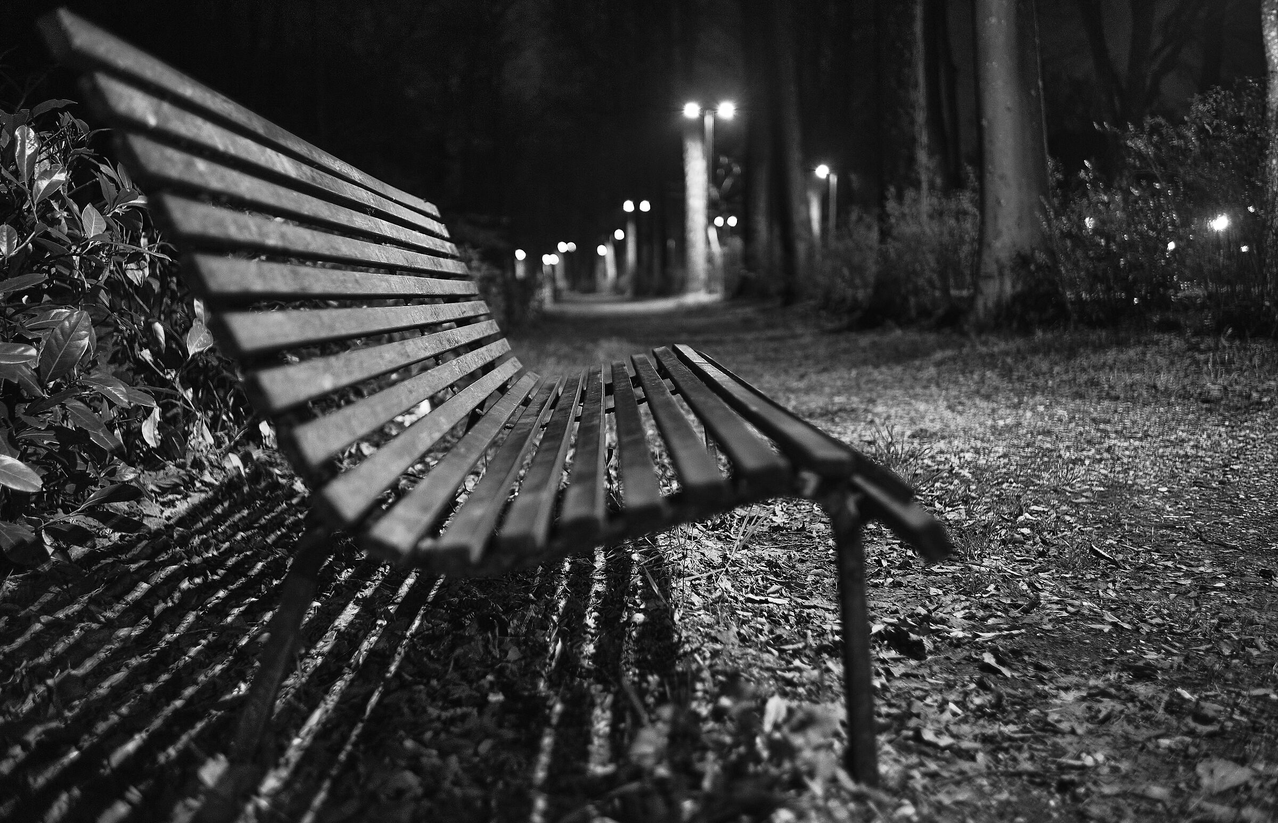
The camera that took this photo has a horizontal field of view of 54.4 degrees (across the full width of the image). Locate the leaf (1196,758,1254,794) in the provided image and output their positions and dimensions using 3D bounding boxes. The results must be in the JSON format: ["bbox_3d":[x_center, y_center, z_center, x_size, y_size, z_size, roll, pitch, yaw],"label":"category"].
[{"bbox_3d":[0.787,0.490,1.671,0.075,0.018,0.065,2,6,23],"label":"leaf"}]

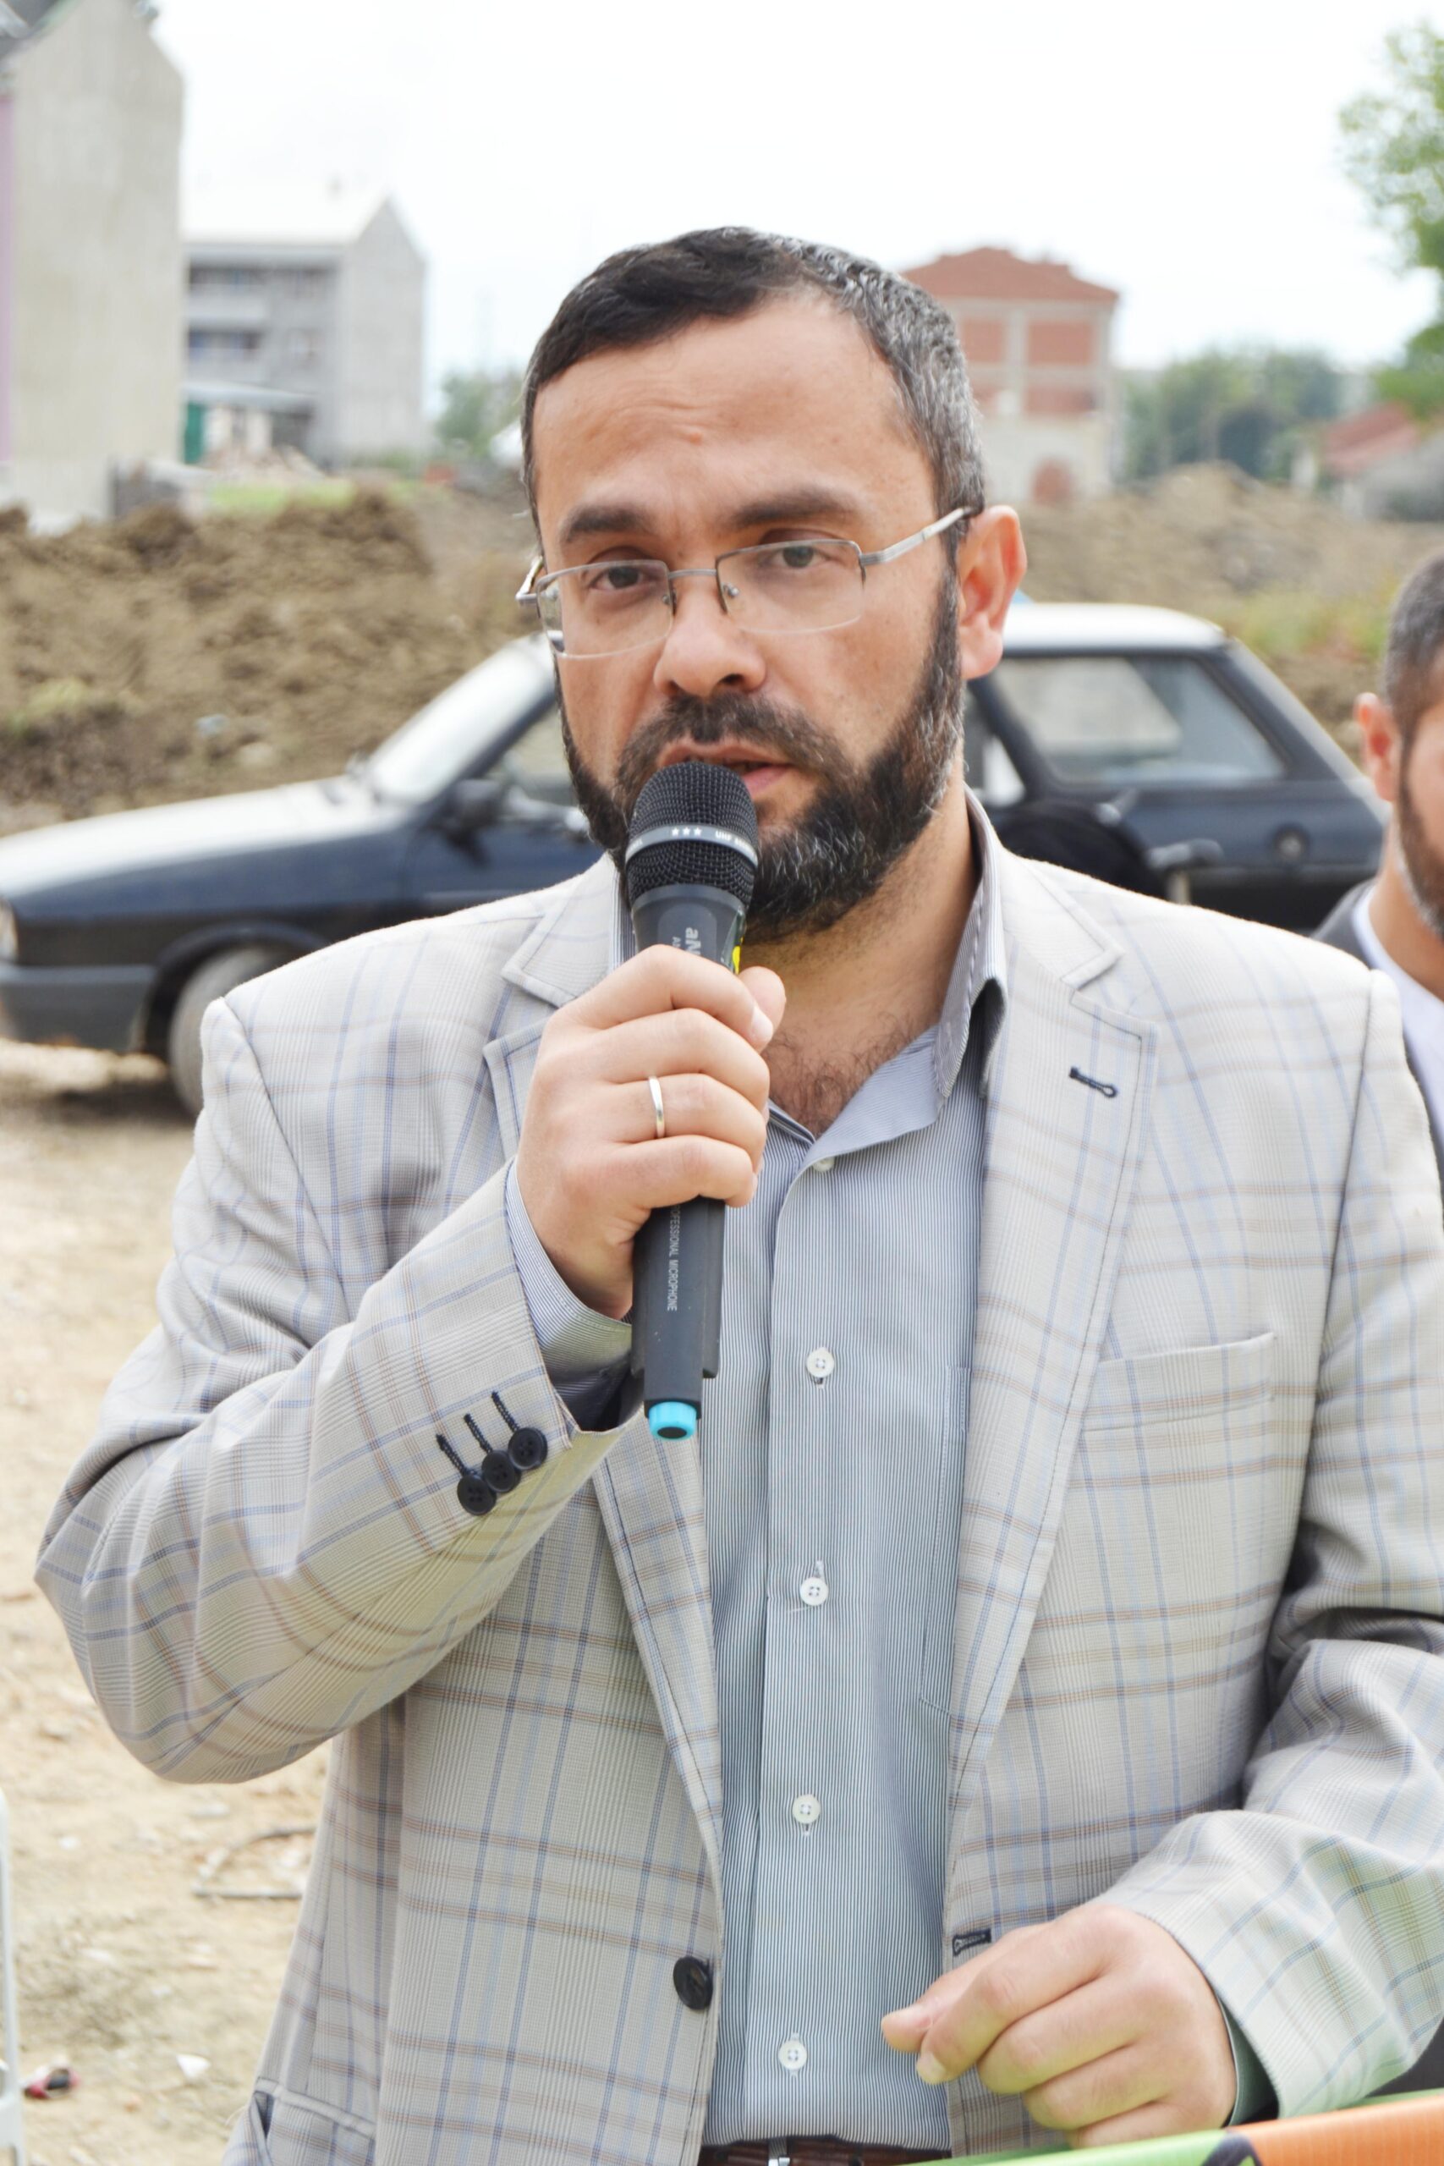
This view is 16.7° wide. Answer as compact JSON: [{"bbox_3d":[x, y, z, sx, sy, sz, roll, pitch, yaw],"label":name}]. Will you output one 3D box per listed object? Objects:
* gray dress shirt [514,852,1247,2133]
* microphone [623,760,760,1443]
[{"bbox_3d":[0.034,0.155,1.940,0.500,0.540,0.330,1,6,6],"label":"gray dress shirt"},{"bbox_3d":[-0.013,0.007,1.745,0.049,0.252,0.049,1,-22,3],"label":"microphone"}]

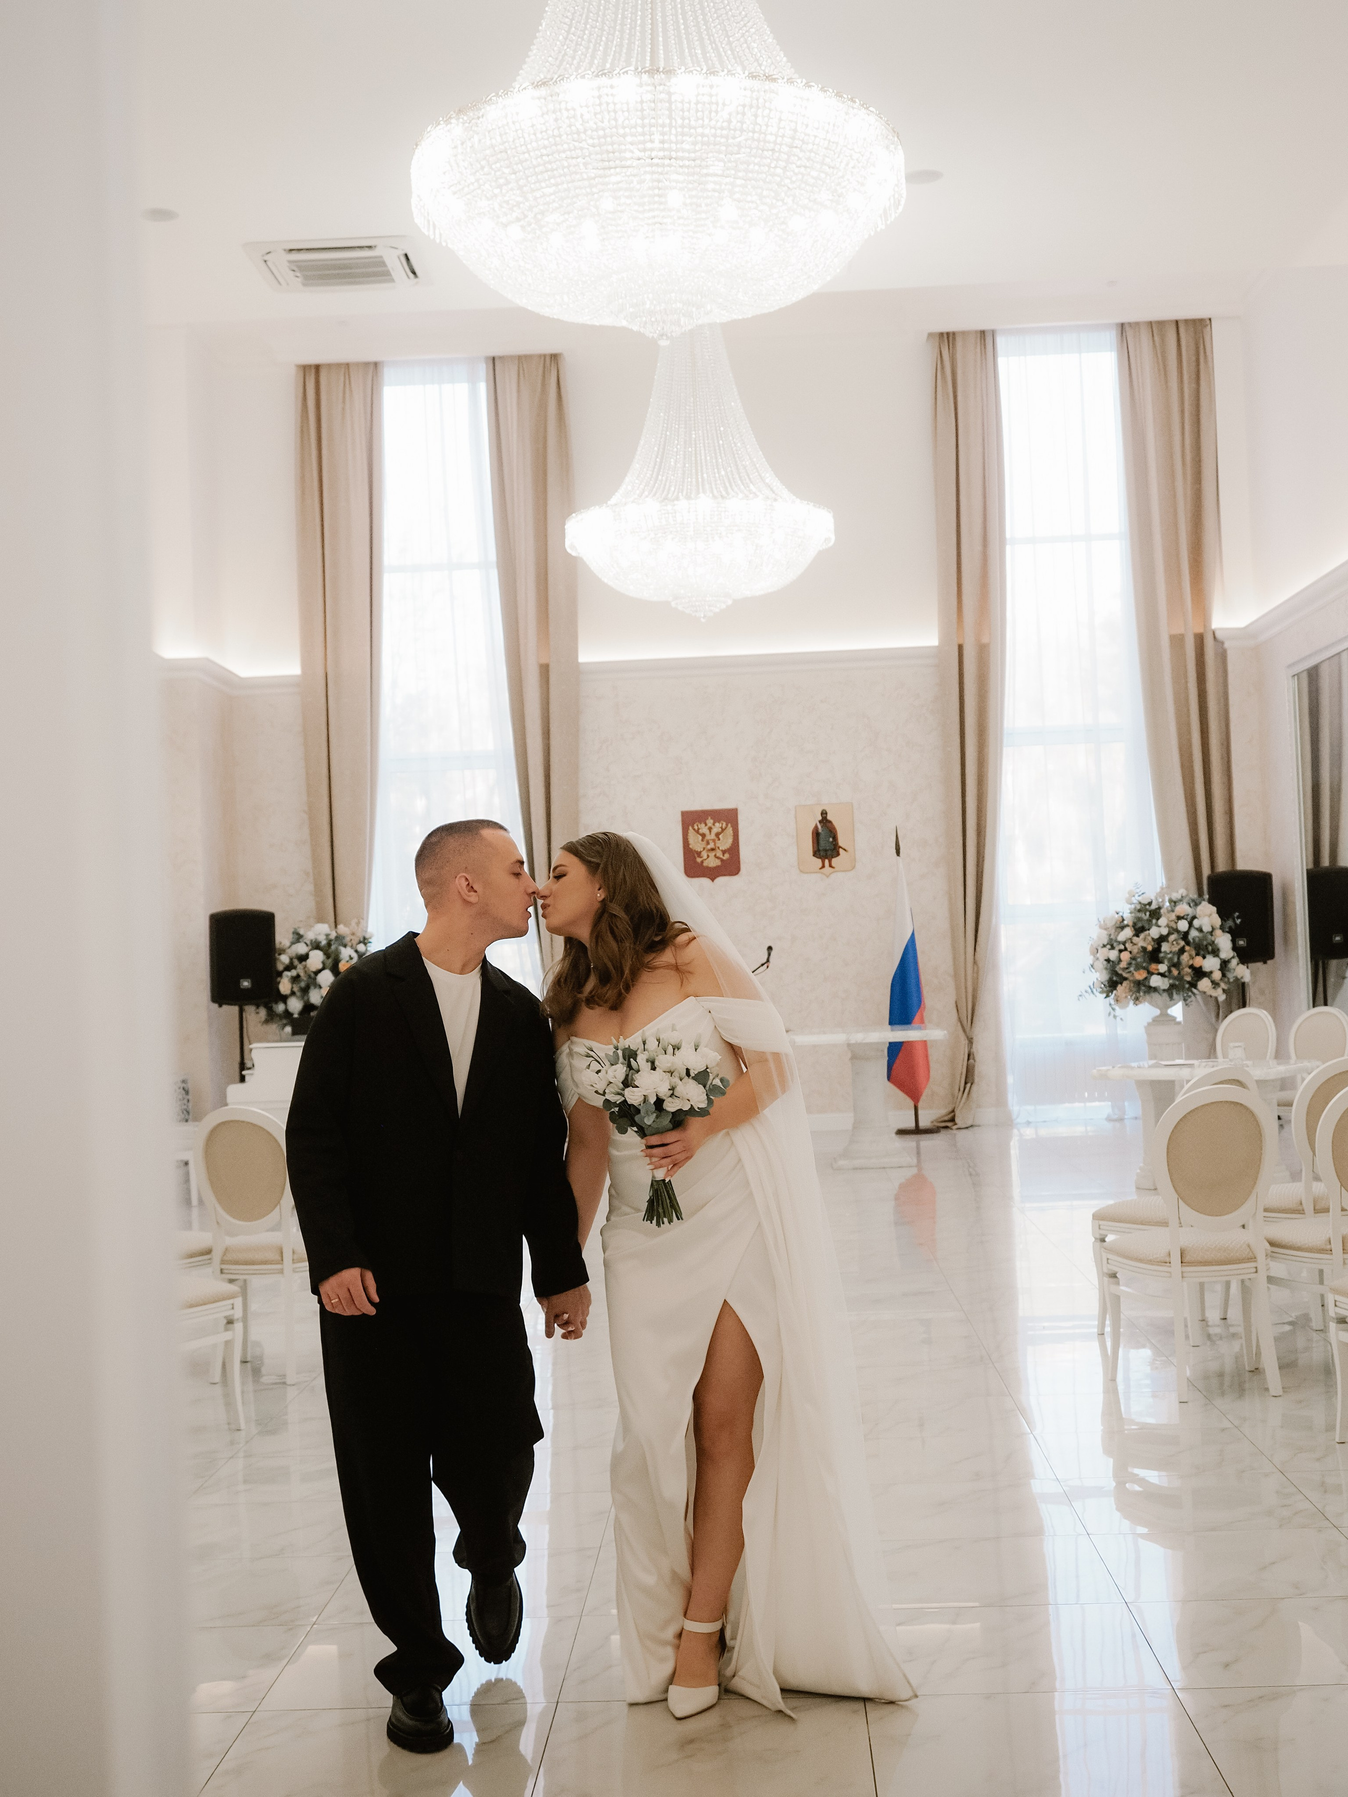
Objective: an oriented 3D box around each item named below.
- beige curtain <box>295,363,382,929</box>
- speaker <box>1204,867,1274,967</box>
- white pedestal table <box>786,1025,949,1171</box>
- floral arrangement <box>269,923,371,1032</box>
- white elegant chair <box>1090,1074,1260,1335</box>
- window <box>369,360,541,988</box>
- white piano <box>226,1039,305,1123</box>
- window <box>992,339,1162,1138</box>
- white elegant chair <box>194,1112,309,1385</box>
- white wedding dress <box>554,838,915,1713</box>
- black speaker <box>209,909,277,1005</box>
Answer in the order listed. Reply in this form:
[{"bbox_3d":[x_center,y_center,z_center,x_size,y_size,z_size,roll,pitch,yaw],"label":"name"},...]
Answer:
[{"bbox_3d":[-2.572,-1.148,18.250,0.700,6.280,0.250,-2,-1,2],"label":"beige curtain"},{"bbox_3d":[4.232,0.141,17.043,0.440,0.700,0.380,-3,-1,21],"label":"speaker"},{"bbox_3d":[1.300,1.325,15.185,1.030,0.870,0.880,-2,-1,2],"label":"white pedestal table"},{"bbox_3d":[-2.323,0.533,14.797,0.800,0.760,0.720,-2,-1,2],"label":"floral arrangement"},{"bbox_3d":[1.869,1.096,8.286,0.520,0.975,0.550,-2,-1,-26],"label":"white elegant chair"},{"bbox_3d":[-1.836,-1.199,18.268,1.350,6.200,0.180,-2,-1,2],"label":"window"},{"bbox_3d":[-2.454,1.429,14.856,0.550,1.030,1.450,-2,-1,2],"label":"white piano"},{"bbox_3d":[3.207,-1.402,18.070,1.350,6.250,0.180,-2,-1,2],"label":"window"},{"bbox_3d":[-1.459,1.226,8.232,0.520,0.975,0.550,-3,-1,14],"label":"white elegant chair"},{"bbox_3d":[0.132,0.722,4.664,0.700,1.690,0.700,-2,-1,8],"label":"white wedding dress"},{"bbox_3d":[-3.272,0.442,17.342,0.440,0.700,0.380,-1,-2,-23],"label":"black speaker"}]

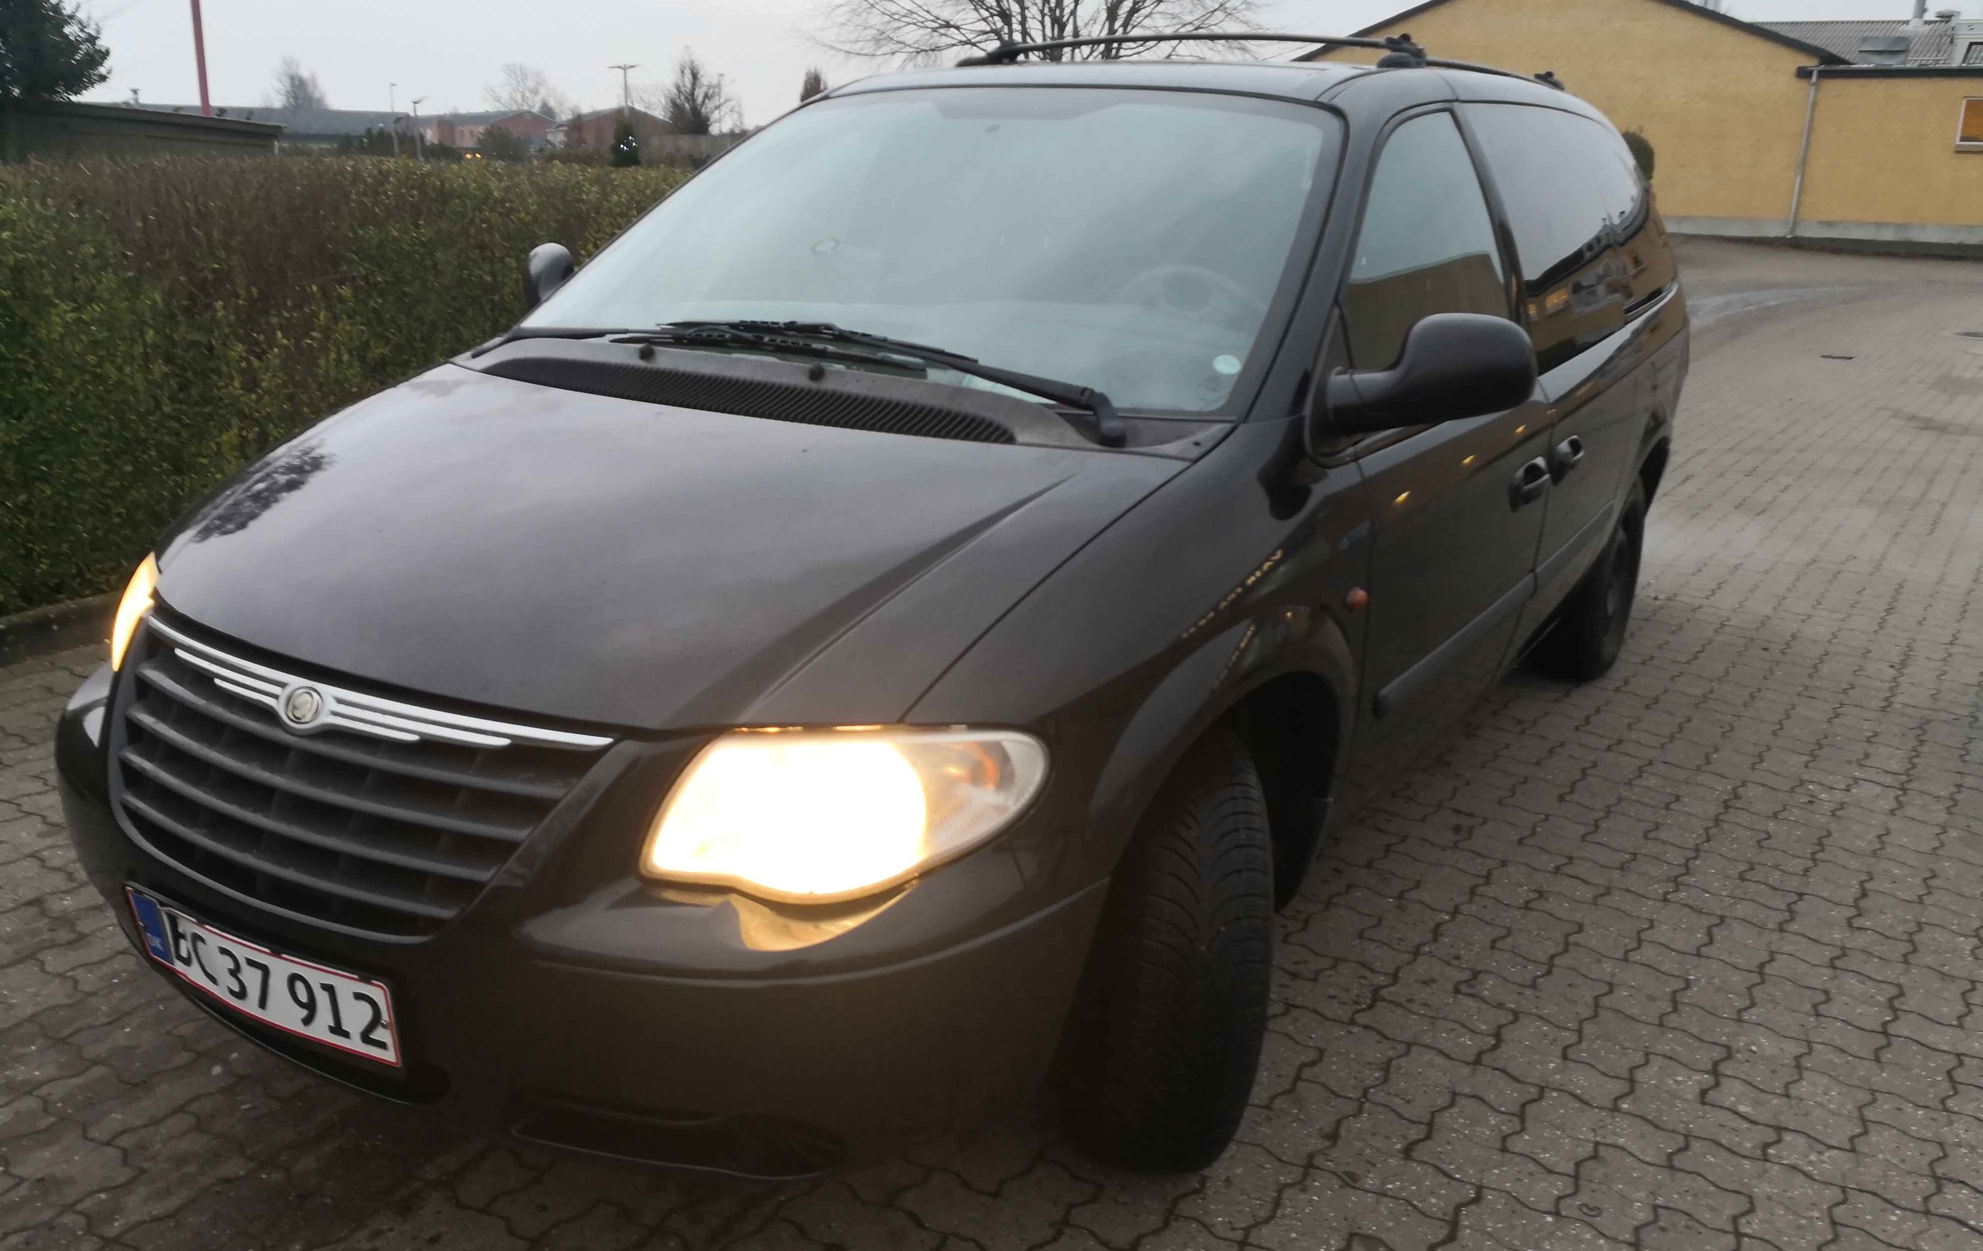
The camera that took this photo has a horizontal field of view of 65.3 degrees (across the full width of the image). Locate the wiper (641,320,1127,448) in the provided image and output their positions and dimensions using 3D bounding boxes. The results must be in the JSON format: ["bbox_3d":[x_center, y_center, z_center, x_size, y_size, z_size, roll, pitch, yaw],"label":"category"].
[{"bbox_3d":[-0.192,-0.410,2.491,0.910,0.090,0.090,17,21,30],"label":"wiper"}]

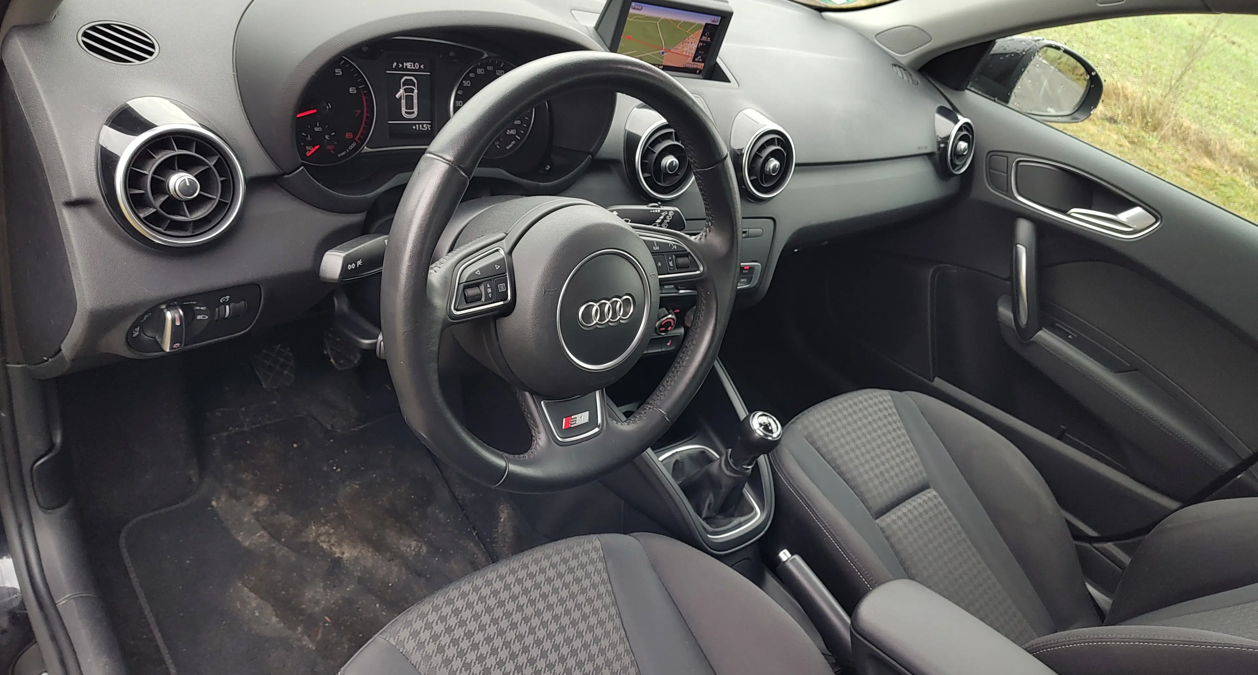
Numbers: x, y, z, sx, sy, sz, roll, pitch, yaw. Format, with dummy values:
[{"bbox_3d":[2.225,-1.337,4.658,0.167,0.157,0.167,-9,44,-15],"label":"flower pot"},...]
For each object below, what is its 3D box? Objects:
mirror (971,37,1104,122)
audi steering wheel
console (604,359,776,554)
[{"bbox_3d":[0.753,-0.476,1.516,0.220,0.130,0.125,-5,41,-34],"label":"mirror"},{"bbox_3d":[-0.047,-0.050,0.712,0.370,0.370,0.100,-13,26,-41],"label":"audi steering wheel"},{"bbox_3d":[0.090,0.147,1.161,0.200,0.160,0.280,-13,47,-41],"label":"console"}]

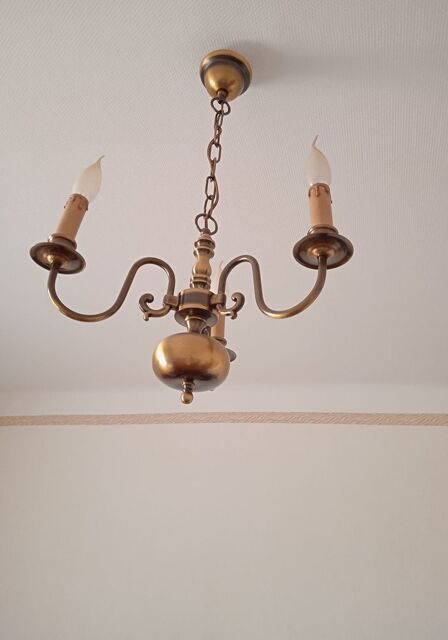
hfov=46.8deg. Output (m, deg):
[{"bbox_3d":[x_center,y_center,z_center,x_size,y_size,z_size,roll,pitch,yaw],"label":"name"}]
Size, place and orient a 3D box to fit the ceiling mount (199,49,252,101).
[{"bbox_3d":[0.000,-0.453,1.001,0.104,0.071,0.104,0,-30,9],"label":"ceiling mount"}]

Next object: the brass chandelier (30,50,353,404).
[{"bbox_3d":[-0.017,-0.165,0.890,0.437,0.683,0.398,0,-30,9],"label":"brass chandelier"}]

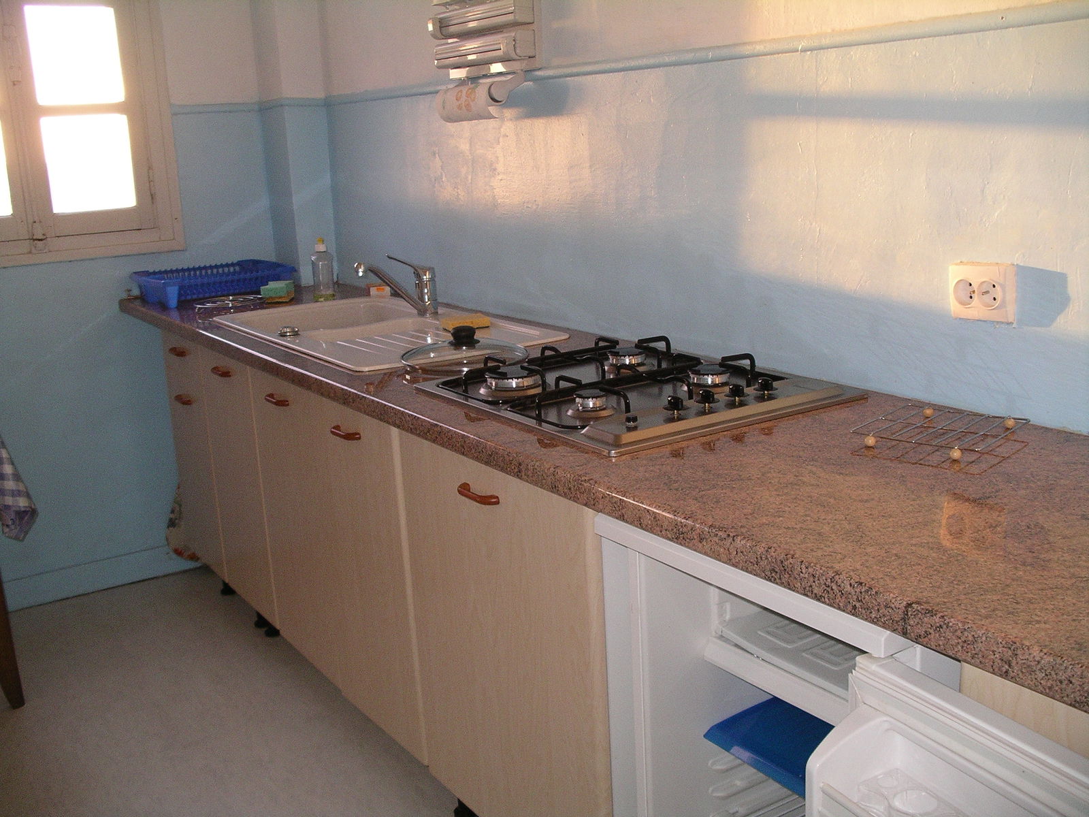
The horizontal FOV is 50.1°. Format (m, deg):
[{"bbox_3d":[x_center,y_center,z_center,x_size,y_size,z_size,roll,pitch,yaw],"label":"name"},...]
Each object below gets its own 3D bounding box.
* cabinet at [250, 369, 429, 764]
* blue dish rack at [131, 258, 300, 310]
[{"bbox_3d":[-0.214,0.236,2.626,0.580,0.686,0.786,-11,16,-31],"label":"cabinet"},{"bbox_3d":[-1.007,-0.382,3.554,0.385,0.085,0.380,-11,16,-31],"label":"blue dish rack"}]

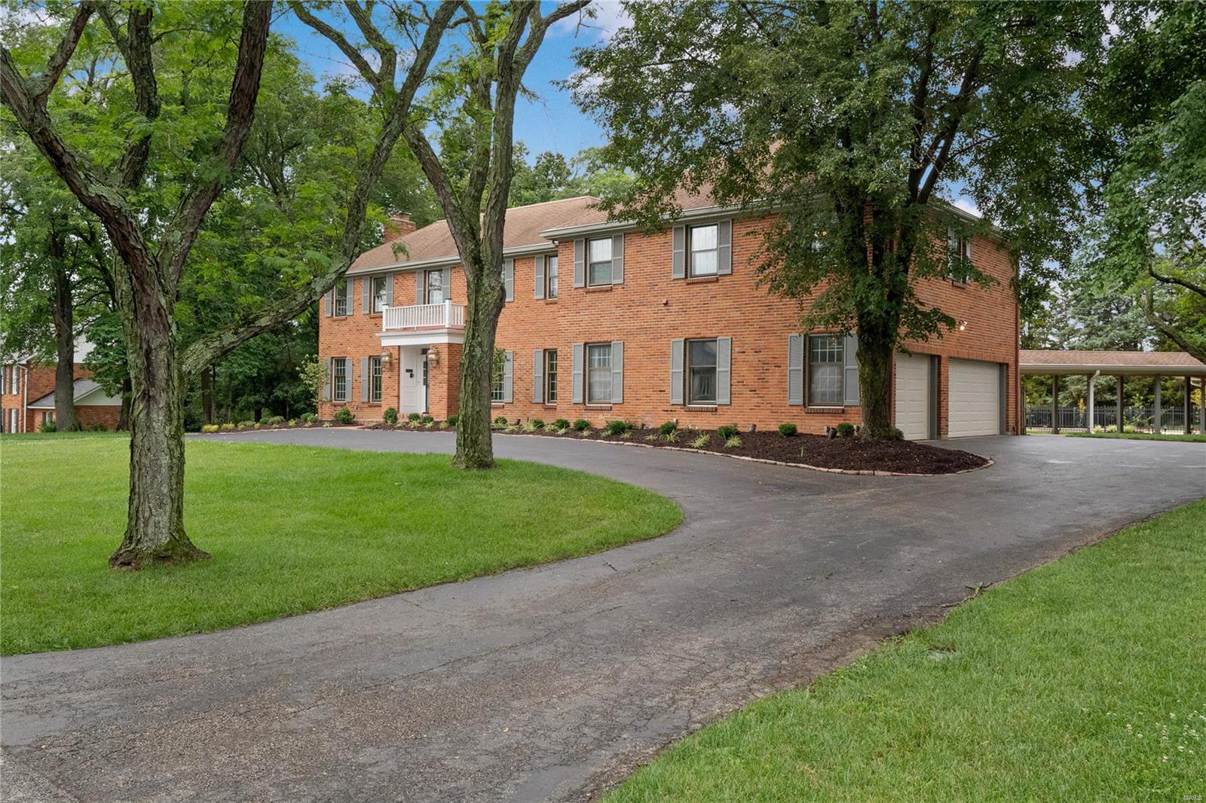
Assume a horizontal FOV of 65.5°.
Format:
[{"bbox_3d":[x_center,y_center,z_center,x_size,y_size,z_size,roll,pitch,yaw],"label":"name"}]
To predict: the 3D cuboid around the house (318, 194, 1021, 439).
[{"bbox_3d":[0.349,-3.328,30.891,22.950,8.450,10.750,0,0,38],"label":"house"}]

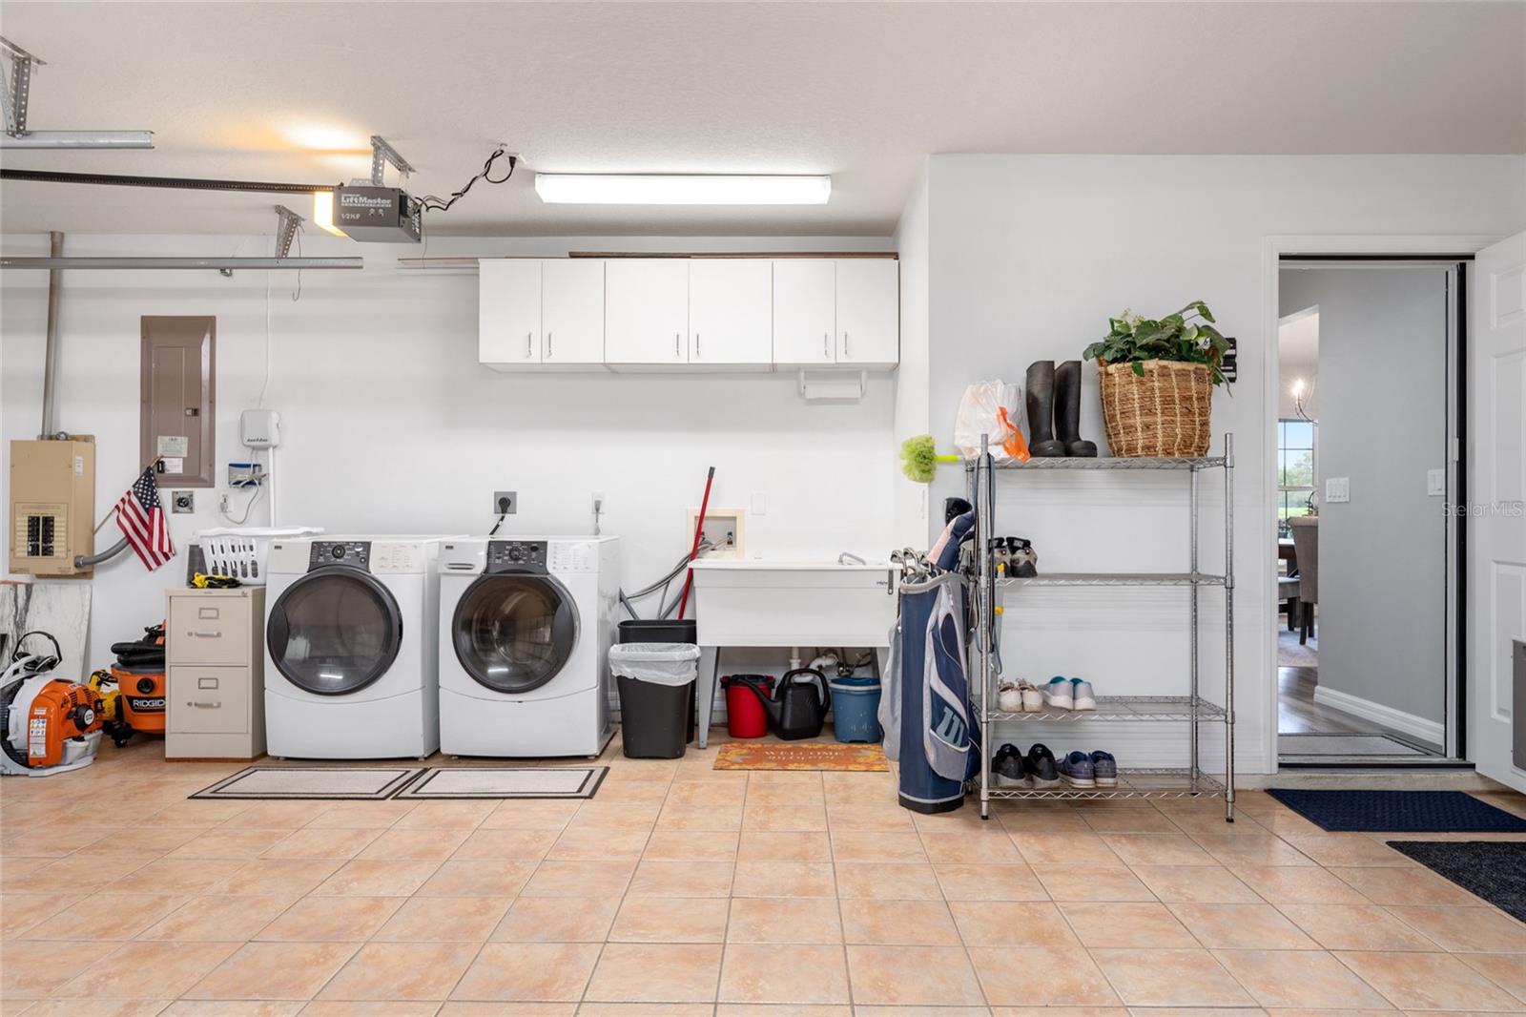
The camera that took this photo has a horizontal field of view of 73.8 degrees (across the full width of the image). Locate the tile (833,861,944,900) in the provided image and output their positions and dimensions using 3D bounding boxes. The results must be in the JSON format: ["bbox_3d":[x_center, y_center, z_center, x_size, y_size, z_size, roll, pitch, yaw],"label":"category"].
[{"bbox_3d":[0.367,1.112,3.023,0.300,0.008,0.300,0,0,1],"label":"tile"}]

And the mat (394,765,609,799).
[{"bbox_3d":[-1.035,1.105,4.115,0.763,0.008,0.472,0,0,1],"label":"mat"}]

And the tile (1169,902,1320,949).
[{"bbox_3d":[1.270,1.111,2.702,0.300,0.008,0.300,0,0,1],"label":"tile"}]

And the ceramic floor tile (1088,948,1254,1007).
[{"bbox_3d":[0.970,1.122,2.430,0.302,0.010,0.302,0,0,1],"label":"ceramic floor tile"}]

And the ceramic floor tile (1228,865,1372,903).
[{"bbox_3d":[1.574,1.112,2.992,0.300,0.010,0.300,0,0,1],"label":"ceramic floor tile"}]

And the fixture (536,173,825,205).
[{"bbox_3d":[-0.336,-1.369,4.367,1.240,0.075,0.200,0,0,0],"label":"fixture"}]

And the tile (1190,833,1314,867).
[{"bbox_3d":[1.600,1.123,3.331,0.304,0.010,0.304,0,0,1],"label":"tile"}]

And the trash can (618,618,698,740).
[{"bbox_3d":[-0.488,0.834,4.889,0.385,0.555,0.280,0,0,0],"label":"trash can"}]

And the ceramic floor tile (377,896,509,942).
[{"bbox_3d":[-0.851,1.111,2.743,0.299,0.010,0.299,0,0,1],"label":"ceramic floor tile"}]

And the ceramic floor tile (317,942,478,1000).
[{"bbox_3d":[-0.857,1.111,2.441,0.299,0.010,0.299,0,0,1],"label":"ceramic floor tile"}]

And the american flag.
[{"bbox_3d":[-3.095,0.051,5.098,0.296,0.520,0.100,0,0,-6],"label":"american flag"}]

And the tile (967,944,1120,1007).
[{"bbox_3d":[0.664,1.122,2.437,0.302,0.010,0.302,0,0,1],"label":"tile"}]

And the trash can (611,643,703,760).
[{"bbox_3d":[-0.480,0.865,4.600,0.380,0.480,0.280,0,0,1],"label":"trash can"}]

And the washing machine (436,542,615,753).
[{"bbox_3d":[-1.075,0.631,4.786,0.690,0.960,0.760,0,0,0],"label":"washing machine"}]

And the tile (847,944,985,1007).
[{"bbox_3d":[0.355,1.111,2.417,0.299,0.010,0.299,0,0,1],"label":"tile"}]

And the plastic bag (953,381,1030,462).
[{"bbox_3d":[0.845,-0.322,3.784,0.261,0.303,0.270,0,0,0],"label":"plastic bag"}]

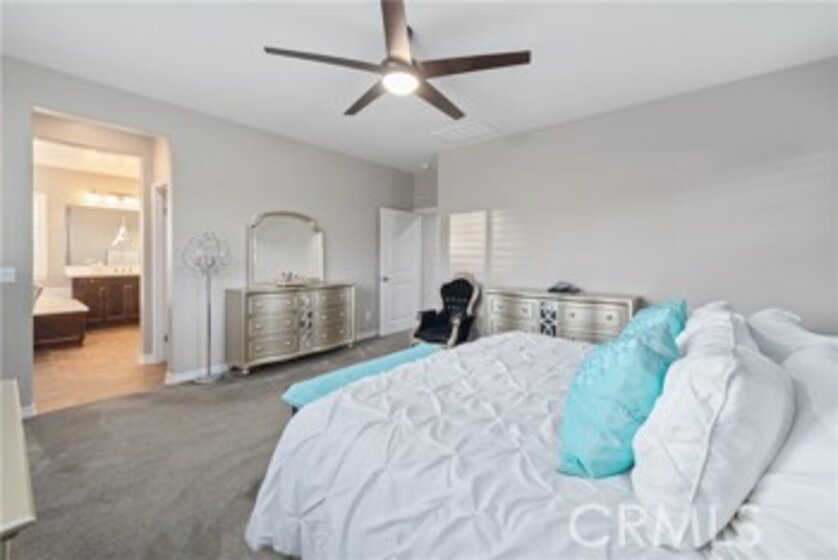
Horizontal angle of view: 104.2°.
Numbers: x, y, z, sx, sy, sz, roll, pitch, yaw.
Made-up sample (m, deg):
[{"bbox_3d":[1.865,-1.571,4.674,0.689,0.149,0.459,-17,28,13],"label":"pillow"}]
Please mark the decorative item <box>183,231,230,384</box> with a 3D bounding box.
[{"bbox_3d":[-2.180,0.273,3.360,0.410,1.550,0.410,2,3,42],"label":"decorative item"}]

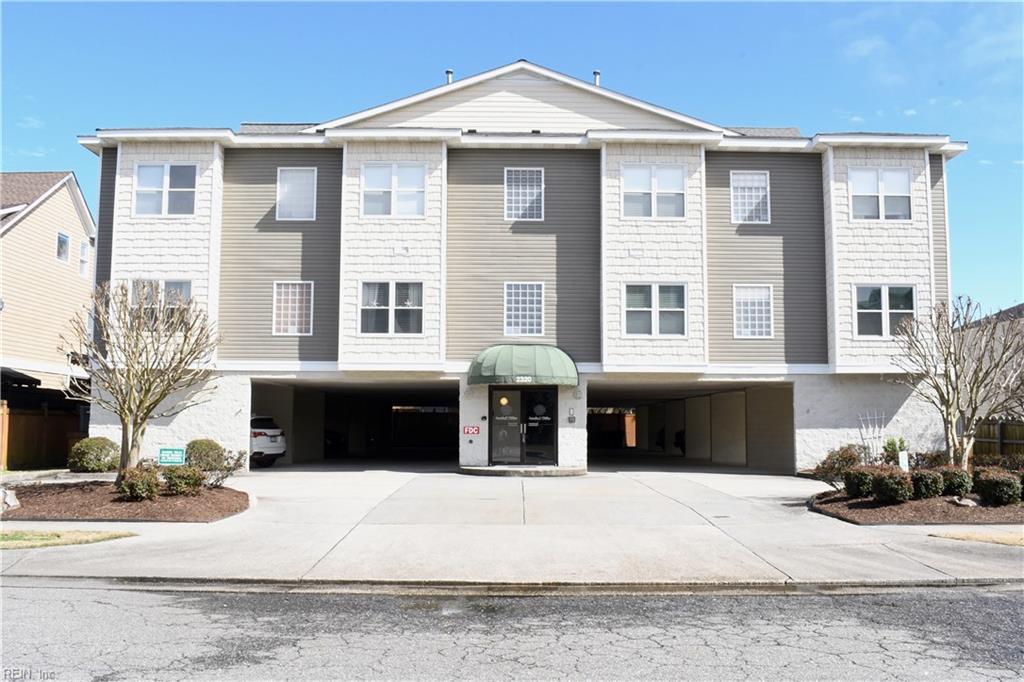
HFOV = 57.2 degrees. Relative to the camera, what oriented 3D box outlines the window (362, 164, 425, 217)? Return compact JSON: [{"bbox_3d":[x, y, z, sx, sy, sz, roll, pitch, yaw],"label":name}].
[{"bbox_3d":[-3.279,-4.163,25.985,1.716,1.471,0.130,0,-6,0],"label":"window"}]

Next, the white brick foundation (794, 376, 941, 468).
[{"bbox_3d":[9.706,2.232,25.589,4.187,2.726,0.400,0,-6,-1],"label":"white brick foundation"}]

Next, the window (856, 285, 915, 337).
[{"bbox_3d":[10.199,-0.831,25.641,1.584,1.433,0.130,0,-6,0],"label":"window"}]

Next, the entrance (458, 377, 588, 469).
[{"bbox_3d":[0.309,2.214,25.392,3.508,2.500,0.550,0,-6,-1],"label":"entrance"}]

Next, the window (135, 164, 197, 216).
[{"bbox_3d":[-9.344,-4.054,25.350,1.680,1.476,0.130,0,-6,-1],"label":"window"}]

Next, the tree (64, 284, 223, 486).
[{"bbox_3d":[-8.796,0.983,22.217,3.694,4.739,3.400,0,-6,0],"label":"tree"}]

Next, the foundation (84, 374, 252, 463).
[{"bbox_3d":[-9.459,2.183,26.064,4.474,2.642,0.350,0,-6,0],"label":"foundation"}]

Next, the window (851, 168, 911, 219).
[{"bbox_3d":[10.026,-3.976,25.543,1.734,1.488,0.130,0,-6,-1],"label":"window"}]

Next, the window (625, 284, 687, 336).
[{"bbox_3d":[3.918,-0.831,25.641,1.693,1.432,0.130,0,-6,0],"label":"window"}]

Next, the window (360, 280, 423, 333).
[{"bbox_3d":[-3.230,-0.880,25.079,1.733,1.482,0.130,0,-6,-1],"label":"window"}]

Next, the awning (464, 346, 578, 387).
[{"bbox_3d":[0.292,0.629,25.571,3.112,1.170,1.000,0,-6,0],"label":"awning"}]

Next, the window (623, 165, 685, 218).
[{"bbox_3d":[3.845,-4.048,25.486,1.726,1.512,0.130,0,-6,-1],"label":"window"}]

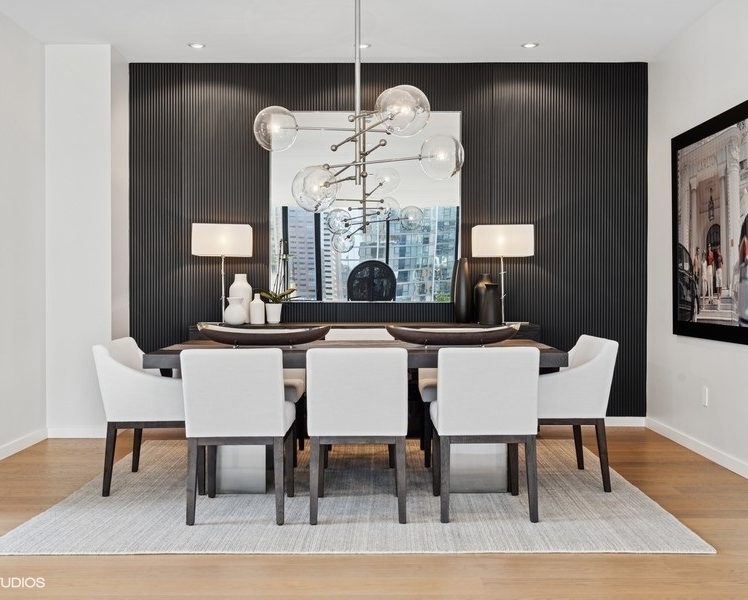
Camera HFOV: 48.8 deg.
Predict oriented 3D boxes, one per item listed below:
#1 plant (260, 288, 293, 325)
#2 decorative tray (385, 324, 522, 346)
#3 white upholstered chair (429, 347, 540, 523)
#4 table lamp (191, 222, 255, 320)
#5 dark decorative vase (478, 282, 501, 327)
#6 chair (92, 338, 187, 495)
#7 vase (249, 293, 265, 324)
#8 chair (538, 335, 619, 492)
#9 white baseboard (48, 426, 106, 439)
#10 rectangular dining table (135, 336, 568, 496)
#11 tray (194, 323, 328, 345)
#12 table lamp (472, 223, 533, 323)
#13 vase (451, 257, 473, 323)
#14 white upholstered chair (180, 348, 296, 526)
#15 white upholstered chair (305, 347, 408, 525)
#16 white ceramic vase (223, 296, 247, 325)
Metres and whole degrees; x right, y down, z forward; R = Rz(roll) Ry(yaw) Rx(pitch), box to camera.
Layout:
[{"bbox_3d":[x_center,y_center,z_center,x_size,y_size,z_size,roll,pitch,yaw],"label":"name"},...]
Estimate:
[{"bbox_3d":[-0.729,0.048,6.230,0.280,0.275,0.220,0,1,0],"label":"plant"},{"bbox_3d":[0.451,0.203,4.700,0.760,0.135,0.270,0,1,0],"label":"decorative tray"},{"bbox_3d":[0.528,0.620,4.065,0.467,0.821,0.618,0,1,0],"label":"white upholstered chair"},{"bbox_3d":[-1.135,-0.192,6.200,0.430,0.750,0.240,0,1,0],"label":"table lamp"},{"bbox_3d":[0.860,0.033,6.070,0.165,0.308,0.165,0,1,0],"label":"dark decorative vase"},{"bbox_3d":[-1.168,0.621,4.639,0.612,0.818,0.602,0,1,0],"label":"chair"},{"bbox_3d":[-0.863,0.070,6.120,0.106,0.228,0.106,0,1,0],"label":"vase"},{"bbox_3d":[0.998,0.610,4.665,0.612,0.818,0.602,0,1,0],"label":"chair"},{"bbox_3d":[-2.153,0.967,6.030,0.470,0.084,0.016,0,1,0],"label":"white baseboard"},{"bbox_3d":[-0.090,0.644,4.698,2.151,0.759,1.026,0,1,0],"label":"rectangular dining table"},{"bbox_3d":[-0.626,0.203,4.700,0.760,0.135,0.270,0,1,0],"label":"tray"},{"bbox_3d":[0.973,-0.187,6.219,0.422,0.733,0.301,0,1,0],"label":"table lamp"},{"bbox_3d":[0.675,-0.070,6.252,0.141,0.497,0.141,0,1,0],"label":"vase"},{"bbox_3d":[-0.643,0.628,4.050,0.475,0.822,0.630,0,1,0],"label":"white upholstered chair"},{"bbox_3d":[-0.074,0.623,4.057,0.467,0.821,0.618,0,1,0],"label":"white upholstered chair"},{"bbox_3d":[-1.029,0.087,6.171,0.171,0.209,0.171,0,1,0],"label":"white ceramic vase"}]

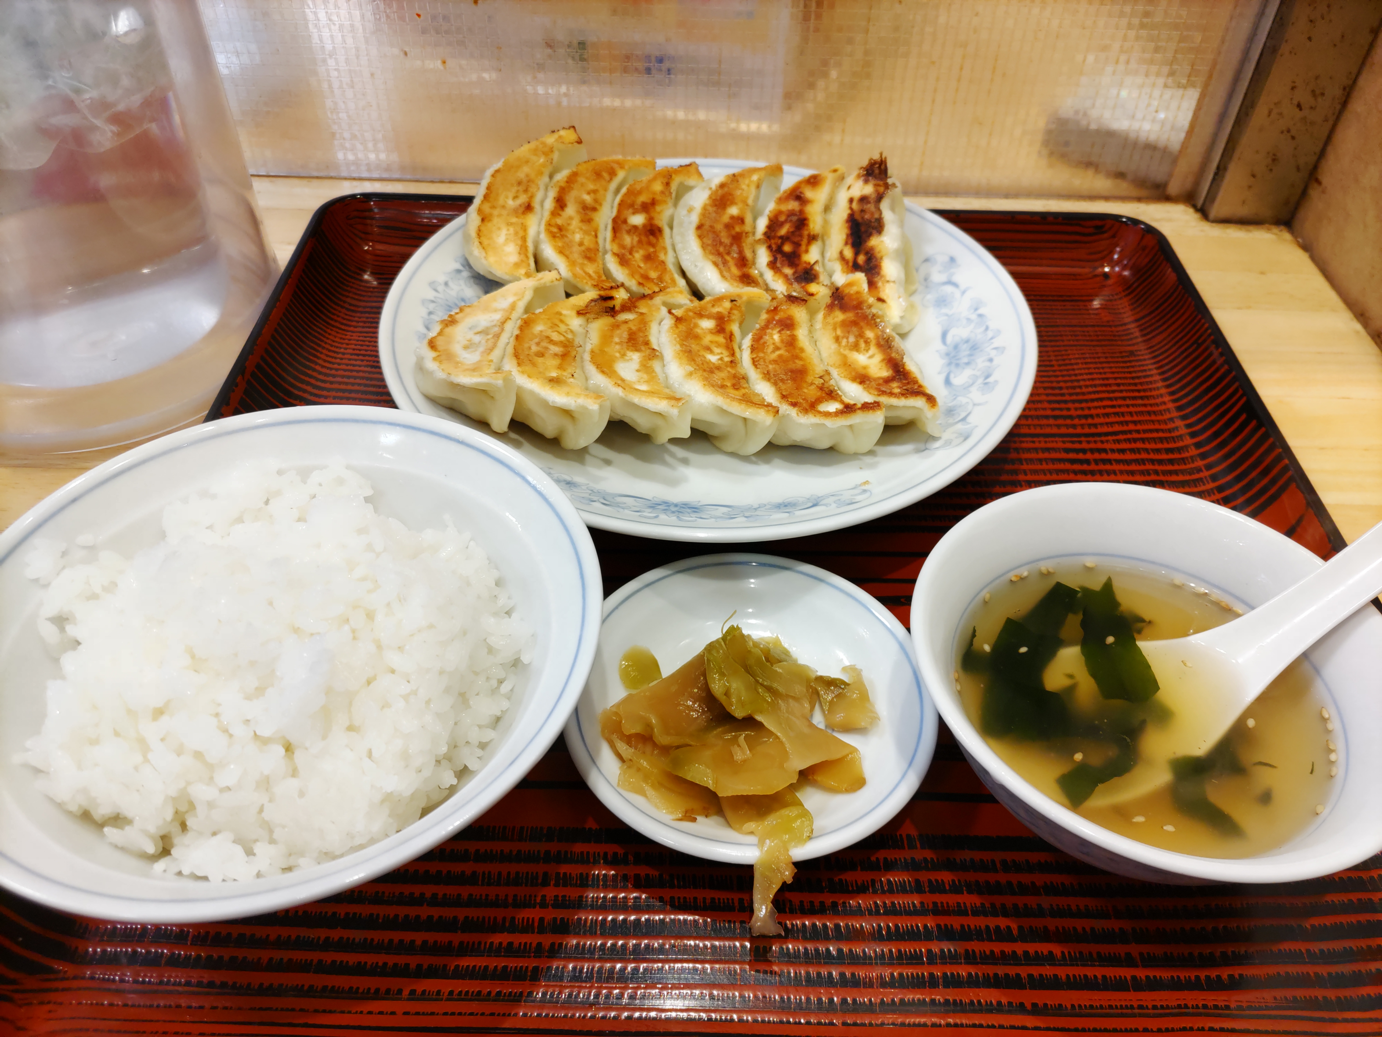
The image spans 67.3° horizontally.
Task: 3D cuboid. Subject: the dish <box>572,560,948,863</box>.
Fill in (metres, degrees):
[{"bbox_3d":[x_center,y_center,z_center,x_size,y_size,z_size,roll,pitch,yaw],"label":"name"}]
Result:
[{"bbox_3d":[0.015,0.054,0.285,0.100,0.024,0.100,1,45,-1],"label":"dish"}]

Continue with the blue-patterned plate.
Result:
[{"bbox_3d":[0.006,-0.070,0.406,0.246,0.028,0.246,1,45,-1],"label":"blue-patterned plate"}]

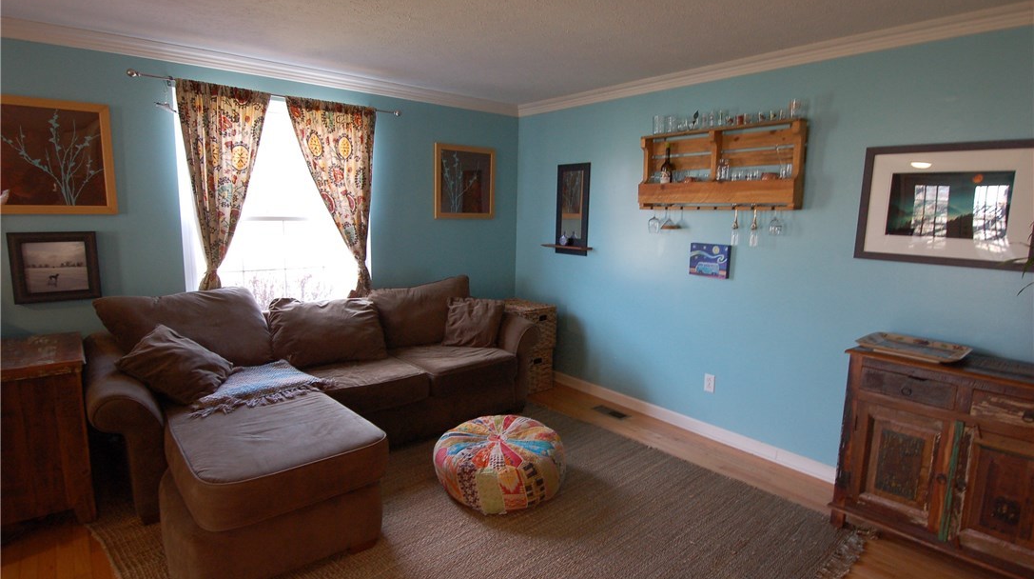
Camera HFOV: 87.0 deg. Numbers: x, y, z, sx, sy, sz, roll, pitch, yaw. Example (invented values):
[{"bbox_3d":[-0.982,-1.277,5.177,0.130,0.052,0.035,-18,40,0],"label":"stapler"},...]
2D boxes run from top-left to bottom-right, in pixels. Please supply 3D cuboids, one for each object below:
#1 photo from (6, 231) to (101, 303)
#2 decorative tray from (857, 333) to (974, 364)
[{"bbox_3d":[-2.462,-0.120,2.914,0.356,0.365,0.027,-6,11,-39],"label":"photo"},{"bbox_3d":[1.862,0.280,2.572,0.360,0.035,0.409,-6,11,-40],"label":"decorative tray"}]

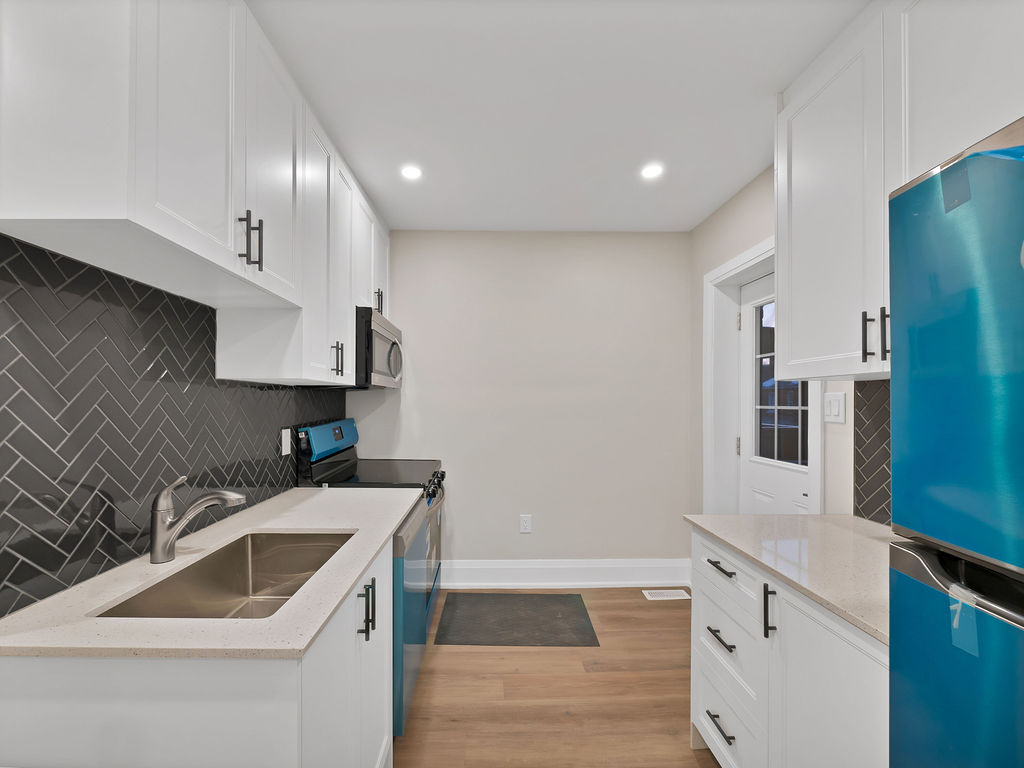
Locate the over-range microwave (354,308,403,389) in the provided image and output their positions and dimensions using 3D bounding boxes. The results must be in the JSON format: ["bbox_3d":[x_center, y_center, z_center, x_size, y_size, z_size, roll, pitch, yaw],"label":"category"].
[{"bbox_3d":[-0.940,-0.172,2.510,0.410,0.405,0.757,0,-1,-2],"label":"over-range microwave"}]

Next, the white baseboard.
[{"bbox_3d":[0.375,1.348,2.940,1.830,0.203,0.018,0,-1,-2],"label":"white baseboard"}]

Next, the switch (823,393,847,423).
[{"bbox_3d":[1.333,0.100,1.710,0.010,0.121,0.116,0,-1,-2],"label":"switch"}]

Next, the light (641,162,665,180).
[{"bbox_3d":[0.735,-1.113,2.168,0.120,0.015,0.120,0,-1,-2],"label":"light"}]

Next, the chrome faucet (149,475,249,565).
[{"bbox_3d":[-0.881,0.379,1.174,0.262,0.238,0.056,0,-1,-2],"label":"chrome faucet"}]

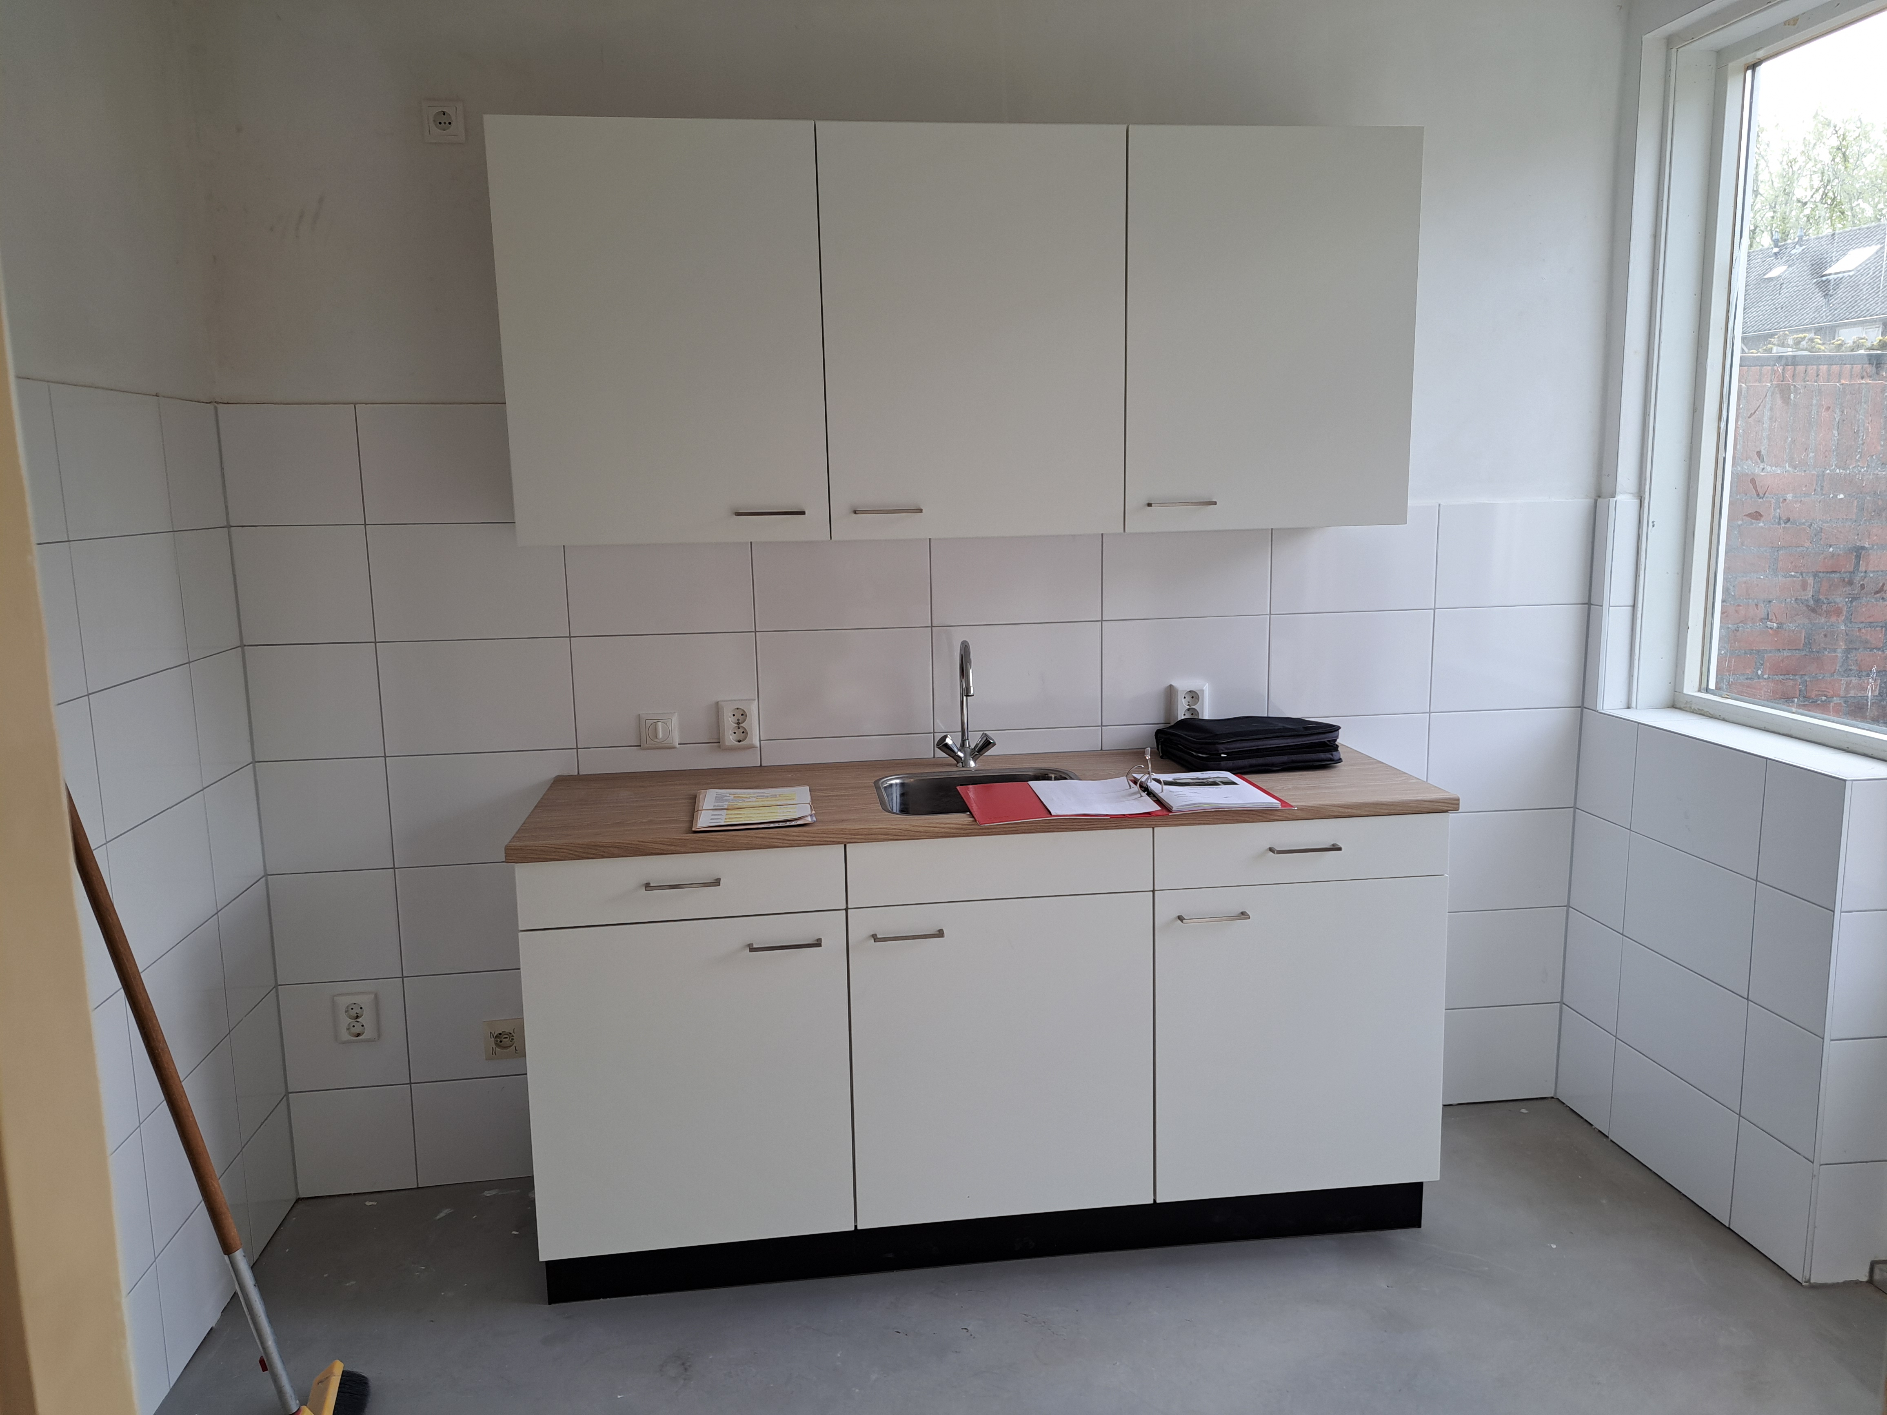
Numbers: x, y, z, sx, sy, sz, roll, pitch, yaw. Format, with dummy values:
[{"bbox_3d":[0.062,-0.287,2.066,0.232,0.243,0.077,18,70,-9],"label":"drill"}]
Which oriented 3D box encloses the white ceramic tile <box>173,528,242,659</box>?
[{"bbox_3d":[-1.481,-0.232,2.633,0.010,0.250,0.266,-2,9,-8],"label":"white ceramic tile"}]

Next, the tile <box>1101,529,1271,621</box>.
[{"bbox_3d":[0.568,-0.332,3.042,0.401,0.248,0.010,-2,10,-7],"label":"tile"}]

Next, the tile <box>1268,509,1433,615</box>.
[{"bbox_3d":[0.971,-0.349,3.091,0.401,0.248,0.010,-2,10,-7],"label":"tile"}]

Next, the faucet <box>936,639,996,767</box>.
[{"bbox_3d":[0.056,-0.001,2.851,0.145,0.295,0.190,-2,10,-7],"label":"faucet"}]

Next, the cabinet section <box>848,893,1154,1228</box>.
[{"bbox_3d":[0.085,0.647,2.827,0.600,0.652,0.573,-2,9,-7],"label":"cabinet section"}]

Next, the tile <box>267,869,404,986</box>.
[{"bbox_3d":[-1.345,0.487,2.902,0.270,0.249,0.010,-2,9,-7],"label":"tile"}]

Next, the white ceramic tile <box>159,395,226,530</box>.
[{"bbox_3d":[-1.486,-0.480,2.592,0.010,0.250,0.266,-2,9,-8],"label":"white ceramic tile"}]

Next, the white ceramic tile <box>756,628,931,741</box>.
[{"bbox_3d":[-0.218,-0.054,2.942,0.396,0.249,0.014,-2,10,-7],"label":"white ceramic tile"}]

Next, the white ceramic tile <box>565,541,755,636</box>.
[{"bbox_3d":[-0.627,-0.286,2.875,0.400,0.249,0.010,-2,9,-7],"label":"white ceramic tile"}]

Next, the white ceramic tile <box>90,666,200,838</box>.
[{"bbox_3d":[-1.426,0.070,2.347,0.010,0.250,0.400,-2,9,-8],"label":"white ceramic tile"}]

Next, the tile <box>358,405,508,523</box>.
[{"bbox_3d":[-1.030,-0.521,2.787,0.400,0.250,0.010,-2,9,-7],"label":"tile"}]

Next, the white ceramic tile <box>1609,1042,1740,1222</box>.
[{"bbox_3d":[1.653,0.952,2.967,0.010,0.251,0.393,-2,10,-7],"label":"white ceramic tile"}]

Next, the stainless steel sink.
[{"bbox_3d":[0.090,0.246,2.705,0.456,0.160,0.387,-2,9,-7],"label":"stainless steel sink"}]

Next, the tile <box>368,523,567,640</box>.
[{"bbox_3d":[-1.012,-0.270,2.801,0.396,0.249,0.014,-2,10,-7],"label":"tile"}]

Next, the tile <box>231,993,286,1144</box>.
[{"bbox_3d":[-1.460,0.762,2.789,0.010,0.249,0.265,-2,9,-8],"label":"tile"}]

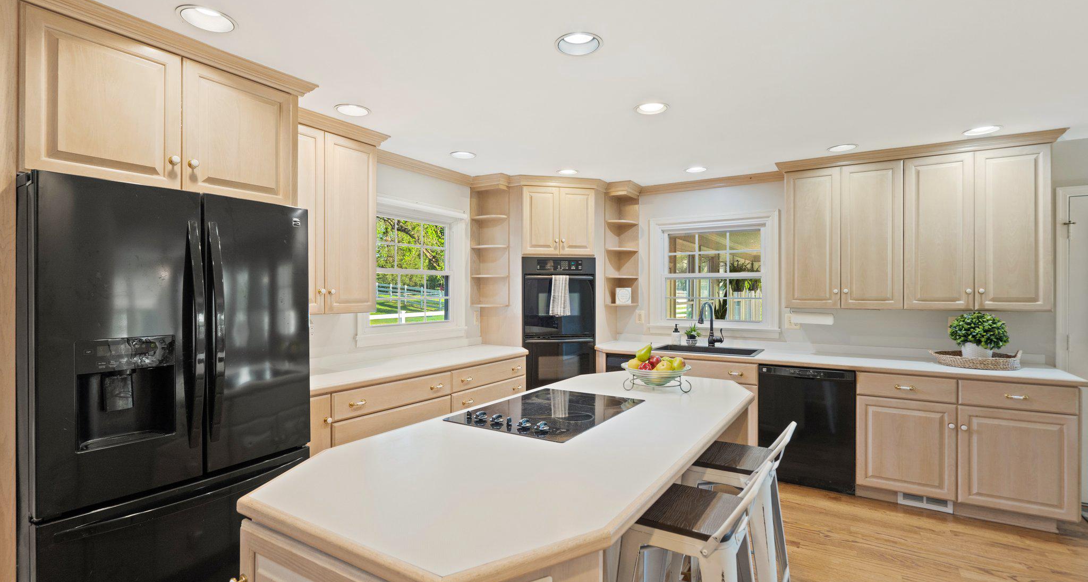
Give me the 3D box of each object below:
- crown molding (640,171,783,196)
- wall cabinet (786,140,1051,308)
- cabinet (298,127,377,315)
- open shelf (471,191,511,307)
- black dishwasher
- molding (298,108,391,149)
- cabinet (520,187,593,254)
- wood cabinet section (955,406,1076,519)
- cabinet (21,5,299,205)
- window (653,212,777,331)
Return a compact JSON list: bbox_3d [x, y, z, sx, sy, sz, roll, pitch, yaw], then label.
[{"bbox_3d":[1.483,-0.971,4.371,1.280,0.080,0.068,0,0,32],"label":"crown molding"},{"bbox_3d":[2.606,-0.397,3.526,1.487,1.048,0.315,0,0,32],"label":"wall cabinet"},{"bbox_3d":[-1.423,-0.401,2.927,0.325,1.085,0.736,0,0,33],"label":"cabinet"},{"bbox_3d":[-0.500,-0.395,4.410,0.340,1.087,0.170,0,0,33],"label":"open shelf"},{"bbox_3d":[2.016,0.982,3.715,0.610,0.848,0.600,0,0,30],"label":"black dishwasher"},{"bbox_3d":[-1.229,-0.959,2.849,0.095,0.082,0.735,0,0,32],"label":"molding"},{"bbox_3d":[0.072,-0.635,4.655,0.690,0.635,0.600,0,0,-14],"label":"cabinet"},{"bbox_3d":[2.957,1.009,3.127,0.538,0.609,0.590,0,0,32],"label":"wood cabinet section"},{"bbox_3d":[-1.719,-0.671,2.131,0.642,0.555,0.935,0,0,33],"label":"cabinet"},{"bbox_3d":[1.515,-0.176,4.395,1.157,1.040,0.120,0,0,32],"label":"window"}]

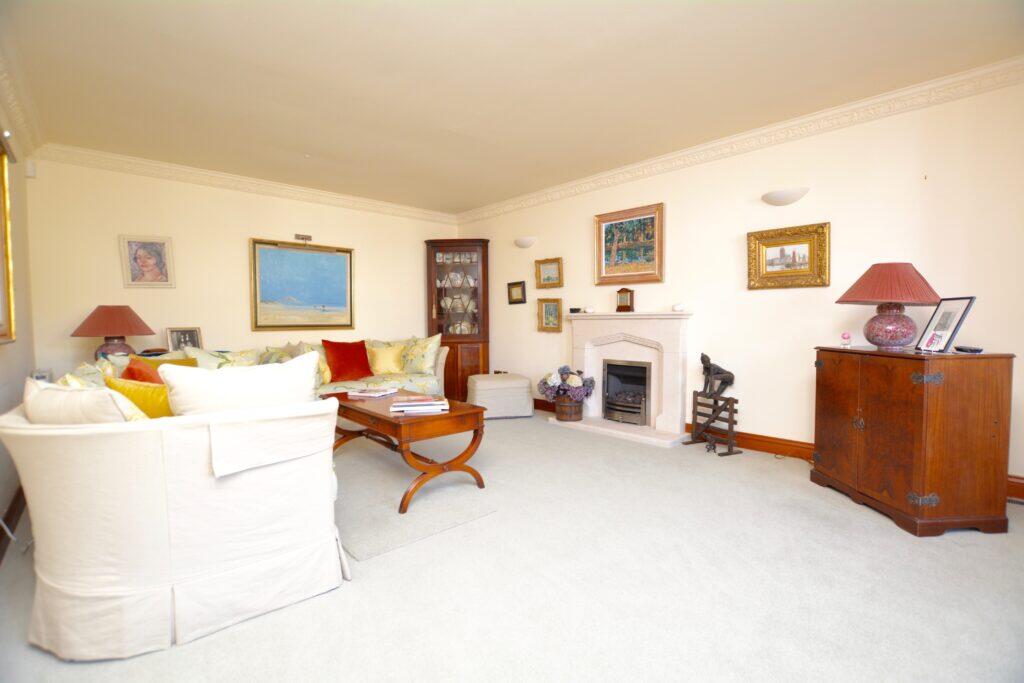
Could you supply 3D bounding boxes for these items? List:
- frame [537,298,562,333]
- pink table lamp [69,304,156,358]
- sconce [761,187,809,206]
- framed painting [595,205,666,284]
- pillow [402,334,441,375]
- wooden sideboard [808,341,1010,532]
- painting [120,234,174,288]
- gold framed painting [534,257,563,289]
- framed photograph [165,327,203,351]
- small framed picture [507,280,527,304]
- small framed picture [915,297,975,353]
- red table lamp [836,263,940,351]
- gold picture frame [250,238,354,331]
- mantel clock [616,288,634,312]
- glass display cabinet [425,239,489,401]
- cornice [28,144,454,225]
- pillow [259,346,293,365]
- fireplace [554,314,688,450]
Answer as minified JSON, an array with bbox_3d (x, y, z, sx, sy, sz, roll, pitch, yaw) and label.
[{"bbox_3d":[0.429,-0.290,4.802,0.350,0.371,0.035,2,3,44],"label":"frame"},{"bbox_3d":[-2.949,0.000,3.150,0.450,0.530,0.450,0,3,0],"label":"pink table lamp"},{"bbox_3d":[1.968,-1.042,3.098,0.302,0.093,0.110,2,4,44],"label":"sconce"},{"bbox_3d":[1.117,-0.904,4.103,0.722,0.704,0.050,2,3,44],"label":"framed painting"},{"bbox_3d":[-1.007,0.145,4.750,0.440,0.440,0.160,0,-15,1],"label":"pillow"},{"bbox_3d":[2.127,0.476,2.355,0.455,0.845,0.705,0,3,-3],"label":"wooden sideboard"},{"bbox_3d":[-3.341,-0.727,3.924,0.372,0.472,0.030,-2,3,-38],"label":"painting"},{"bbox_3d":[0.418,-0.762,4.795,0.393,0.330,0.035,2,3,44],"label":"gold framed painting"},{"bbox_3d":[-2.760,0.050,3.610,0.030,0.320,0.240,-14,-8,41],"label":"framed photograph"},{"bbox_3d":[0.067,-0.580,5.145,0.287,0.264,0.030,2,3,44],"label":"small framed picture"},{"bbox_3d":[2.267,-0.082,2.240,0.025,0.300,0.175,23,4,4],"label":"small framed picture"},{"bbox_3d":[2.162,-0.192,2.433,0.450,0.498,0.450,2,3,42],"label":"red table lamp"},{"bbox_3d":[-2.282,-0.599,4.732,1.045,0.942,0.050,-2,3,-38],"label":"gold picture frame"},{"bbox_3d":[1.075,-0.388,4.031,0.141,0.220,0.080,2,3,44],"label":"mantel clock"},{"bbox_3d":[-0.700,-0.260,5.581,0.780,2.040,0.480,0,3,2],"label":"glass display cabinet"},{"bbox_3d":[-2.187,-1.540,4.490,3.857,0.105,0.090,-3,3,-39],"label":"cornice"},{"bbox_3d":[-2.160,0.230,3.930,0.410,0.410,0.150,-3,-14,-41],"label":"pillow"},{"bbox_3d":[0.984,0.294,4.040,1.360,1.100,0.390,2,3,44],"label":"fireplace"}]

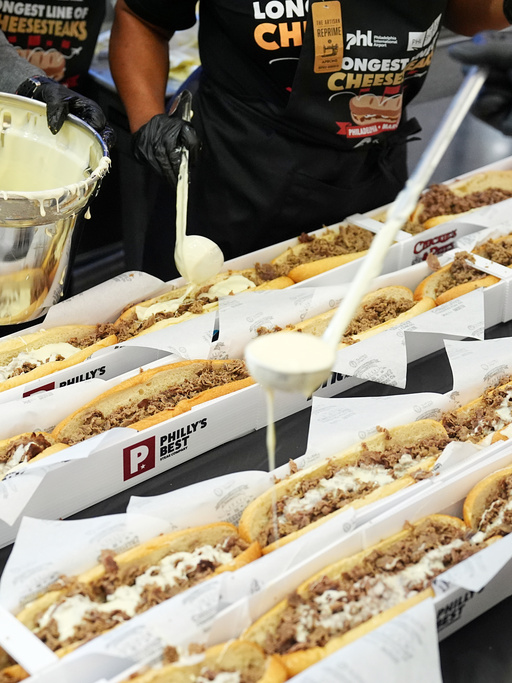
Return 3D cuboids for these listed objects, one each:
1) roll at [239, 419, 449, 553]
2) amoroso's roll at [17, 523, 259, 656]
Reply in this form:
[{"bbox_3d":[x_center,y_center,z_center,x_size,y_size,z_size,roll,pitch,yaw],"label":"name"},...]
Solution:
[{"bbox_3d":[0.104,0.162,1.482,0.292,0.068,0.089,-22,35,-33],"label":"roll"},{"bbox_3d":[-0.115,0.249,1.328,0.280,0.068,0.088,-22,35,-33],"label":"amoroso's roll"}]

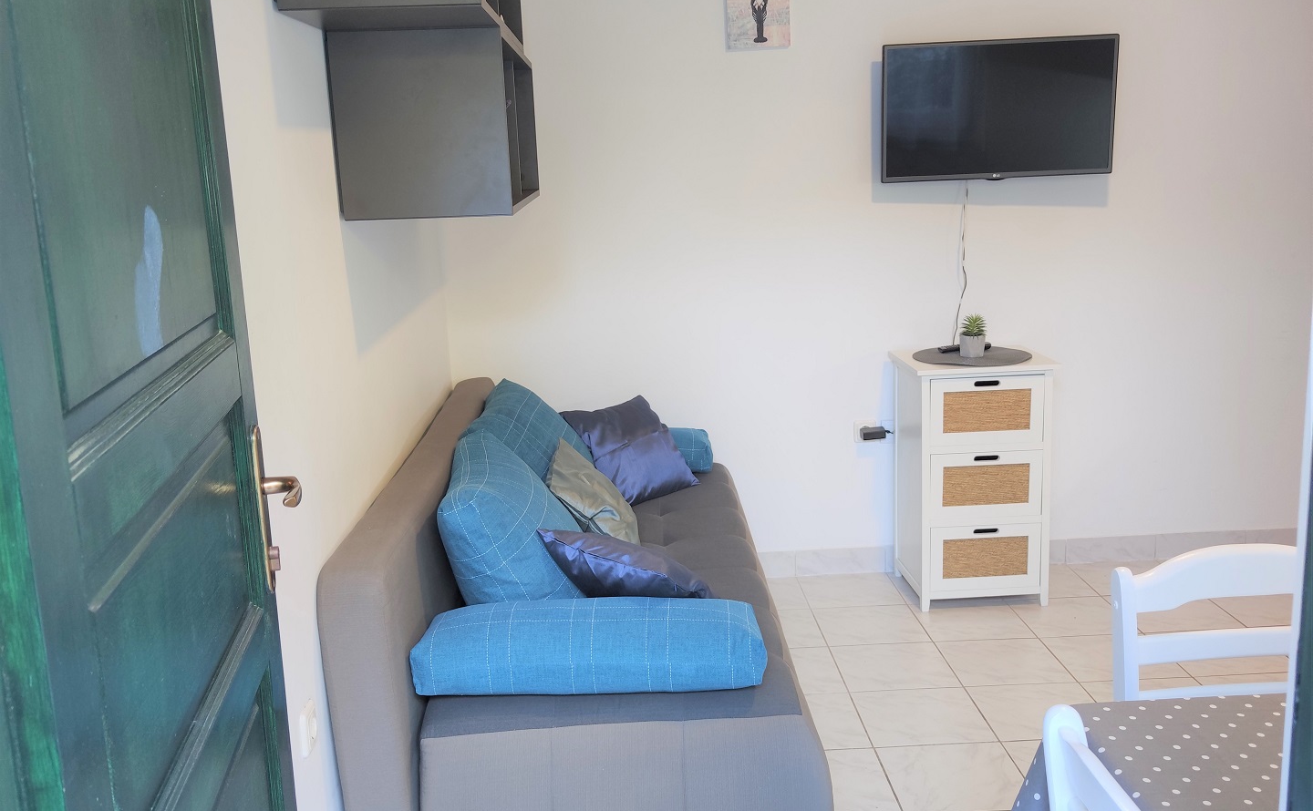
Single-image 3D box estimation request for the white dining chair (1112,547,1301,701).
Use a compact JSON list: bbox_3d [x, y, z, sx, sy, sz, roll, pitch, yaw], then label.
[{"bbox_3d":[0.934,0.669,1.748,0.409,0.853,0.453,-3,12,-2],"label":"white dining chair"}]

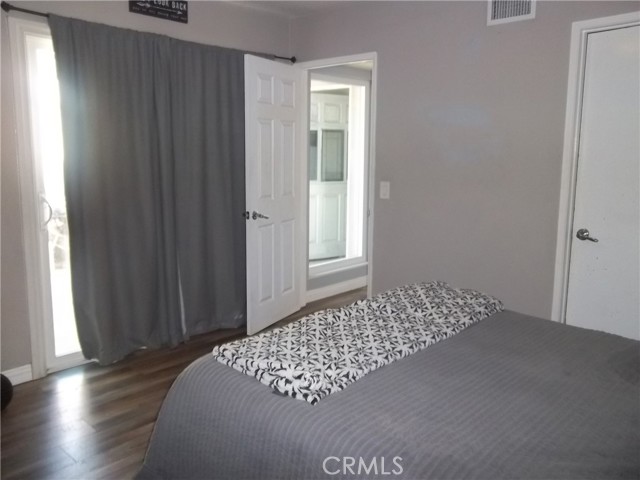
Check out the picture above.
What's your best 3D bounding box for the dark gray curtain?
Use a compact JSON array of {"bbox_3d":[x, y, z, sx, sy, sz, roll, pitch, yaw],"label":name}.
[{"bbox_3d":[-0.960,-0.306,3.626,0.125,2.100,1.620,8,12,43],"label":"dark gray curtain"}]

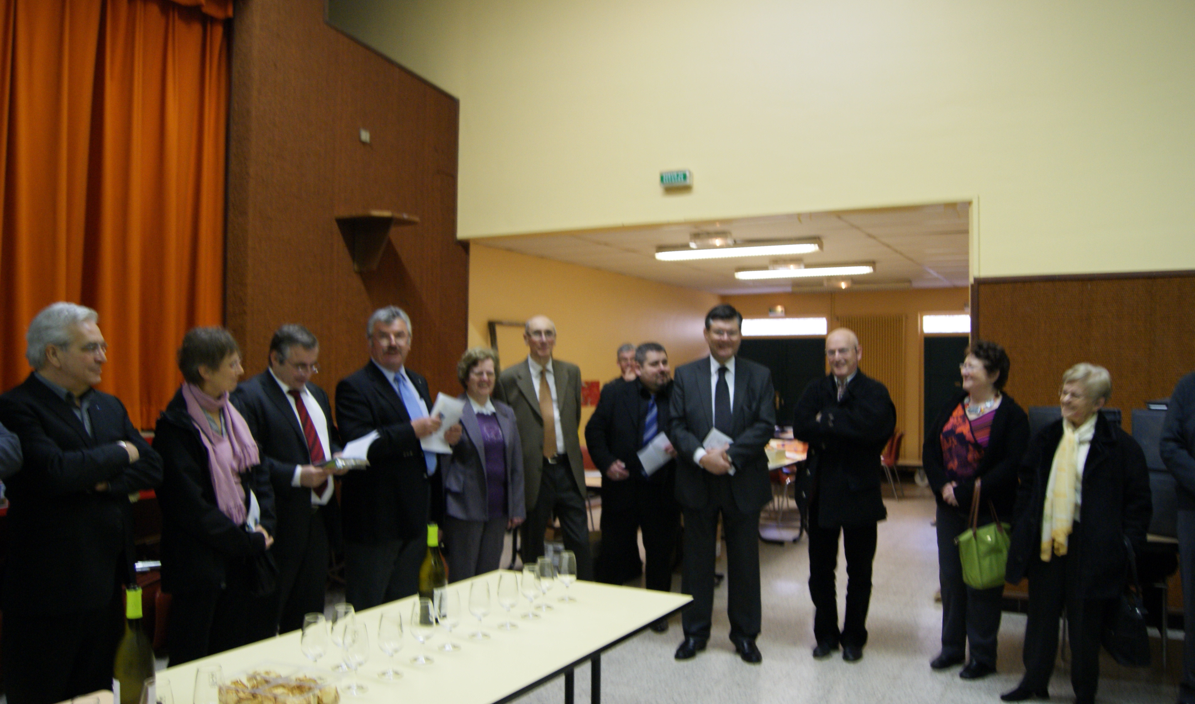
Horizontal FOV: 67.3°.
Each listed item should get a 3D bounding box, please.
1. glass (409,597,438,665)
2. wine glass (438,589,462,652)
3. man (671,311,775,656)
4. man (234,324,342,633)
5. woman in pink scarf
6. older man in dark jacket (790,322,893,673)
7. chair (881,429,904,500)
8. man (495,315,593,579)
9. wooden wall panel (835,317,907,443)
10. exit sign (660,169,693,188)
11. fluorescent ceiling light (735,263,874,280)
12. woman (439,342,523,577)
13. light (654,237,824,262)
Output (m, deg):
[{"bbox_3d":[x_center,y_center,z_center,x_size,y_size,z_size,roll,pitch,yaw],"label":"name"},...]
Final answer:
[{"bbox_3d":[-0.446,0.717,2.311,0.066,0.155,0.066,1,-2,0],"label":"glass"},{"bbox_3d":[-0.399,0.722,2.428,0.066,0.155,0.066,1,-2,0],"label":"wine glass"},{"bbox_3d":[0.674,0.679,4.853,0.560,1.869,0.360,0,-2,8],"label":"man"},{"bbox_3d":[-1.190,0.716,3.450,0.420,1.665,0.510,0,-2,38],"label":"man"},{"bbox_3d":[-1.409,0.721,3.290,0.380,1.623,0.460,-1,-3,32],"label":"woman in pink scarf"},{"bbox_3d":[1.343,0.746,4.880,0.550,1.770,0.400,0,-2,27],"label":"older man in dark jacket"},{"bbox_3d":[3.637,1.439,11.465,0.520,0.810,0.500,0,-2,30],"label":"chair"},{"bbox_3d":[-0.277,0.703,4.720,0.520,1.790,0.350,1,-2,-10],"label":"man"},{"bbox_3d":[3.704,0.459,12.384,0.970,1.980,0.090,0,-2,30],"label":"wooden wall panel"},{"bbox_3d":[0.593,-1.298,6.760,0.232,0.106,0.055,0,-2,24],"label":"exit sign"},{"bbox_3d":[2.235,-0.875,9.803,1.570,0.110,0.170,0,-2,30],"label":"fluorescent ceiling light"},{"bbox_3d":[-0.572,0.784,4.490,0.450,1.606,0.300,2,-2,-27],"label":"woman"},{"bbox_3d":[1.252,-0.934,8.212,1.570,0.110,0.170,0,-2,30],"label":"light"}]

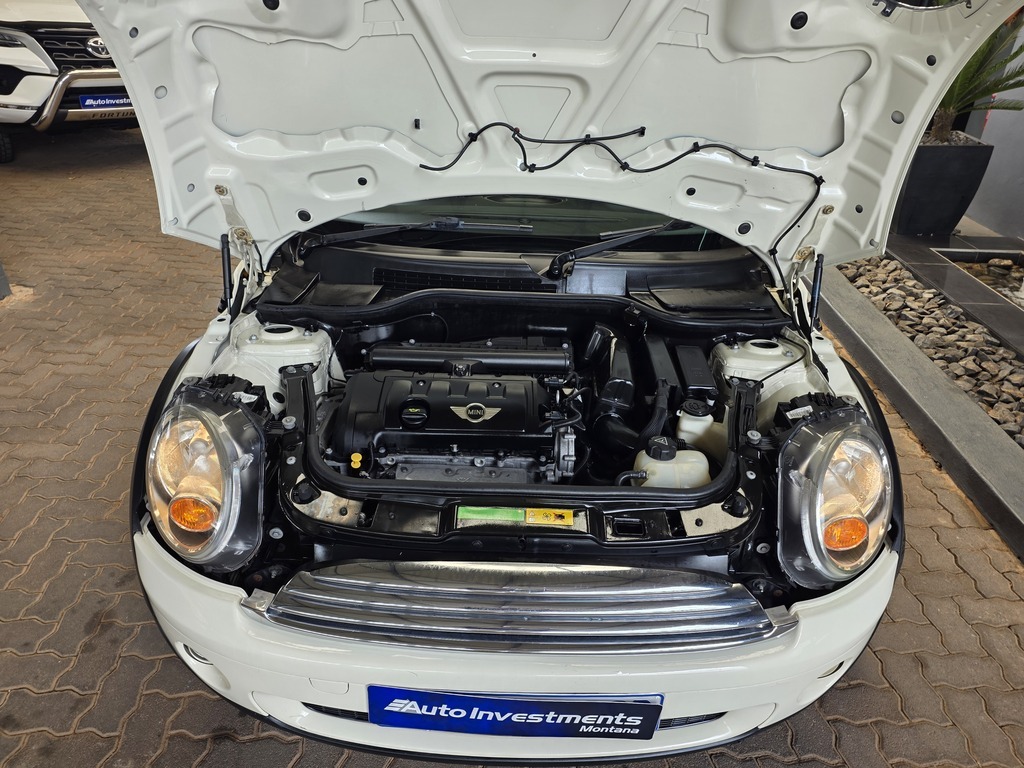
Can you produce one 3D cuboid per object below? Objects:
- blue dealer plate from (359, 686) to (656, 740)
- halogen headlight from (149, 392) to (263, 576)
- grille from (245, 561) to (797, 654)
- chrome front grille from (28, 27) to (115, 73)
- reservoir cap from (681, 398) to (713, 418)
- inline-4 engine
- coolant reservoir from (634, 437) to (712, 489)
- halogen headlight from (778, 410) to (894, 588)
[{"bbox_3d":[0.001,0.595,1.228,0.520,0.113,0.015,2,29,0],"label":"blue dealer plate"},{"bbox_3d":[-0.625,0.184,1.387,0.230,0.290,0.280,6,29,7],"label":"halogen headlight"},{"bbox_3d":[0.015,0.387,1.195,0.985,0.150,0.140,2,29,0],"label":"grille"},{"bbox_3d":[-3.379,-2.753,5.600,1.000,0.350,0.140,-11,31,-23],"label":"chrome front grille"},{"bbox_3d":[0.413,0.053,1.522,0.064,0.024,0.064,2,29,0],"label":"reservoir cap"},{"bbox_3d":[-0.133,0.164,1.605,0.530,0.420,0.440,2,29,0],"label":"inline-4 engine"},{"bbox_3d":[0.345,0.185,1.463,0.165,0.165,0.140,2,29,0],"label":"coolant reservoir"},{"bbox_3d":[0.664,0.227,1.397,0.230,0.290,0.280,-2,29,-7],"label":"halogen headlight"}]

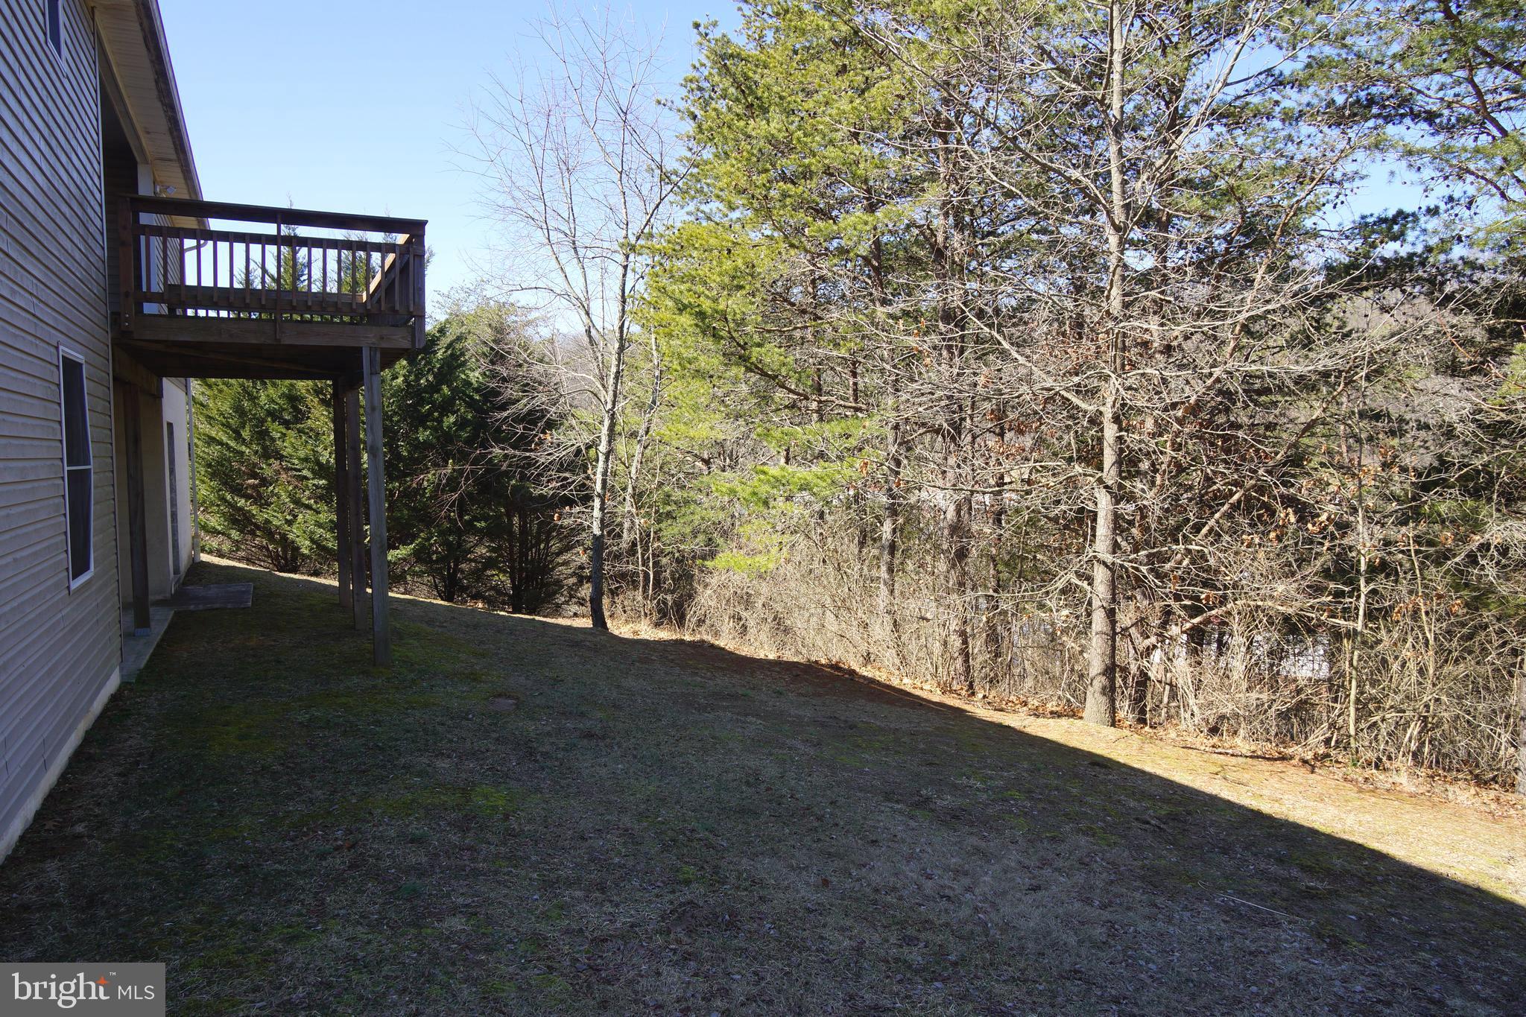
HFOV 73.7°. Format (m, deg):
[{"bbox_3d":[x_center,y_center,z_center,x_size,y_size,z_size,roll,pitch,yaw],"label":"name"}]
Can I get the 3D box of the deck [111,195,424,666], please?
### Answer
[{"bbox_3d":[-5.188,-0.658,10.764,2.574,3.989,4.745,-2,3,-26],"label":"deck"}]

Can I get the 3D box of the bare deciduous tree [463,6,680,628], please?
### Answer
[{"bbox_3d":[-2.591,-2.533,13.777,2.939,8.360,2.939,-1,3,0],"label":"bare deciduous tree"}]

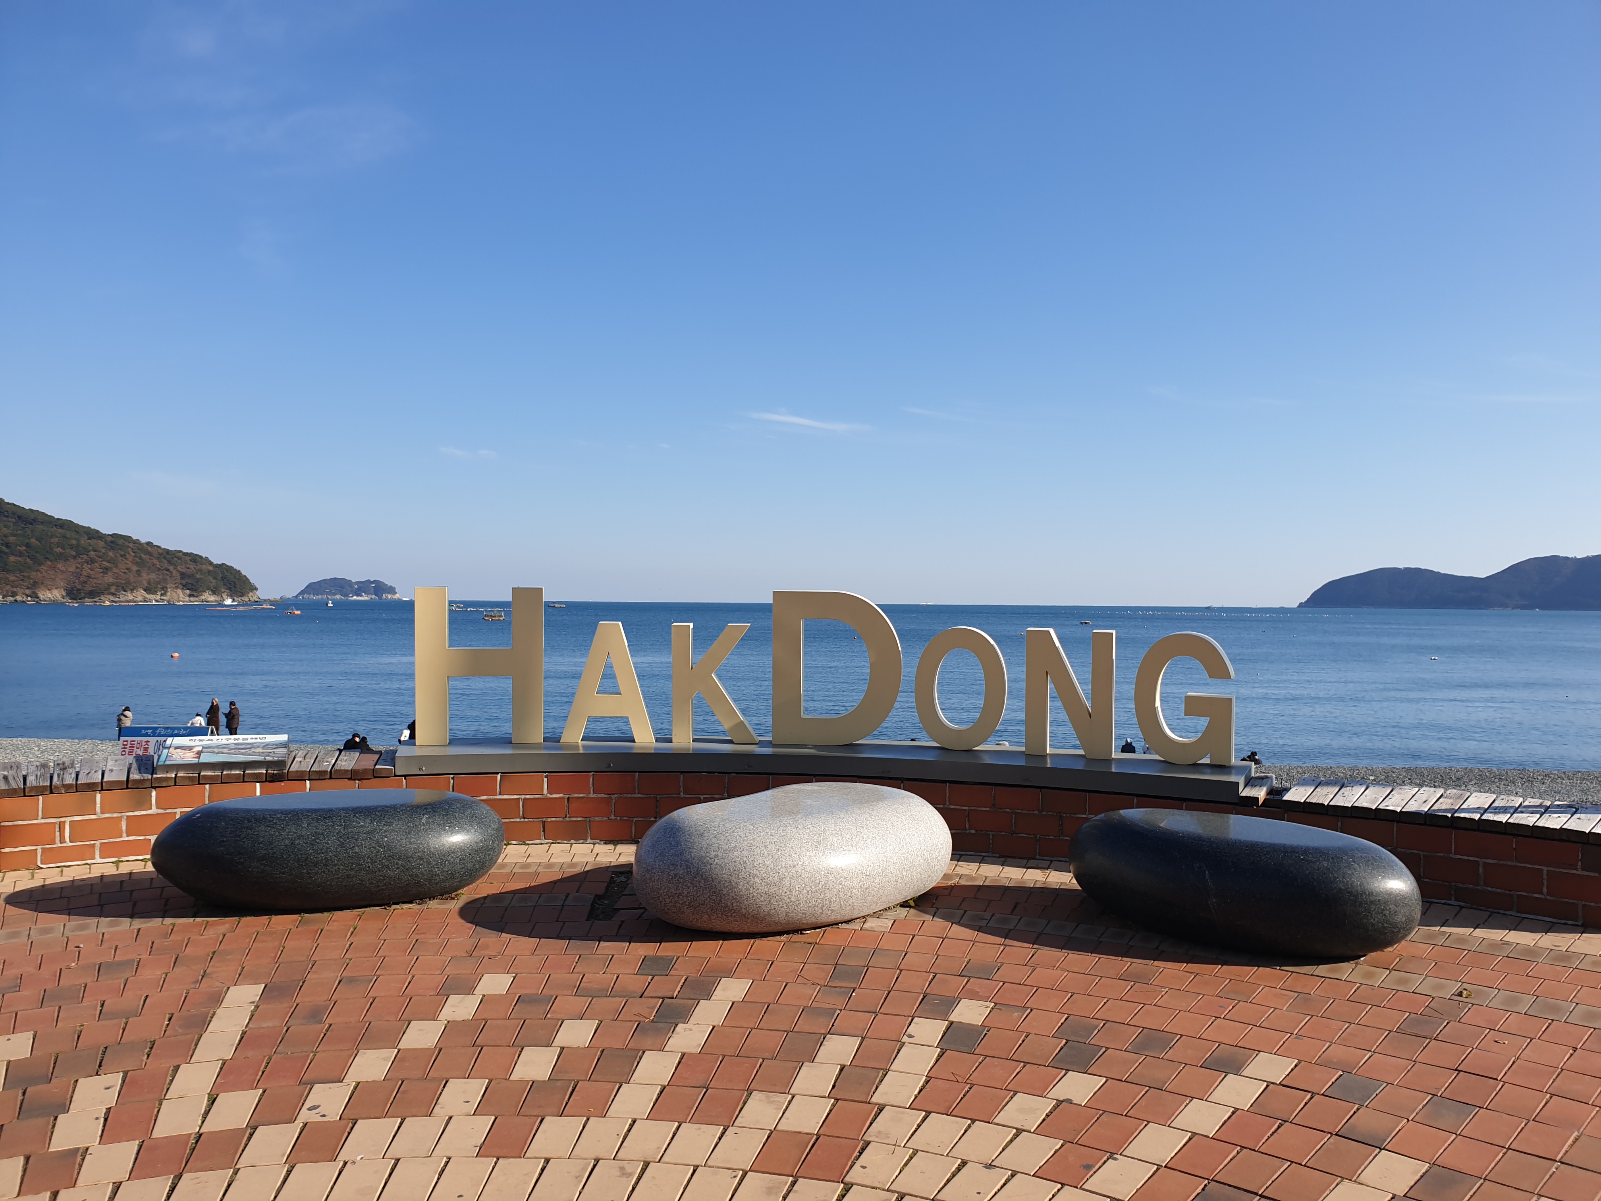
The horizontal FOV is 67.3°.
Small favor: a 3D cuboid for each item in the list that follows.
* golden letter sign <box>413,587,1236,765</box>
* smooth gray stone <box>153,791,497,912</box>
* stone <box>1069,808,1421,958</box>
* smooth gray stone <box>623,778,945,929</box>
[{"bbox_3d":[0.058,0.388,6.754,4.500,0.893,0.580,0,0,9],"label":"golden letter sign"},{"bbox_3d":[-2.072,1.084,5.350,1.473,0.468,0.926,0,0,-4],"label":"smooth gray stone"},{"bbox_3d":[1.767,1.117,4.923,0.866,0.442,1.426,0,0,-42],"label":"stone"},{"bbox_3d":[-0.002,1.085,5.278,1.579,0.489,0.946,1,0,-44],"label":"smooth gray stone"}]

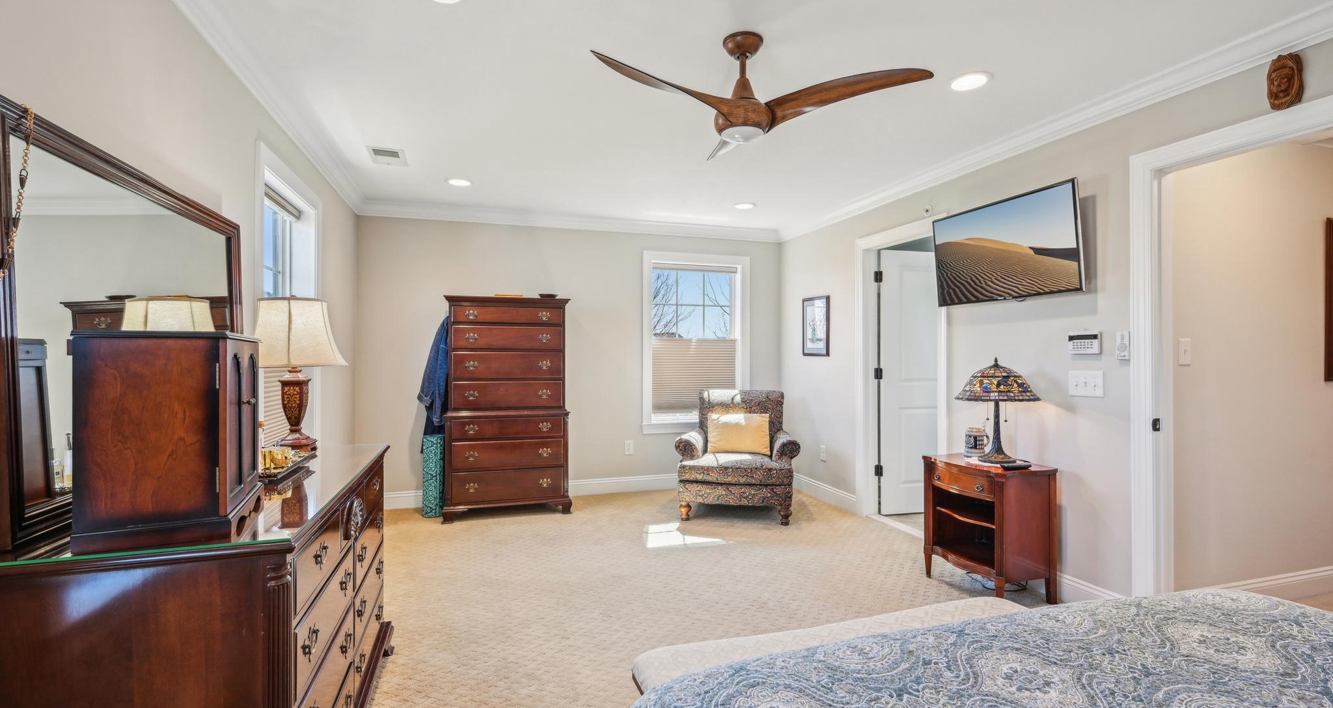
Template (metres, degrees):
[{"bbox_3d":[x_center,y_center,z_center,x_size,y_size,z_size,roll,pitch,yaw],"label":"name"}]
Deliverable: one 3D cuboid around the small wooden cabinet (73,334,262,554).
[{"bbox_3d":[-1.105,0.171,1.354,0.250,0.424,0.369,0,0,-25],"label":"small wooden cabinet"}]

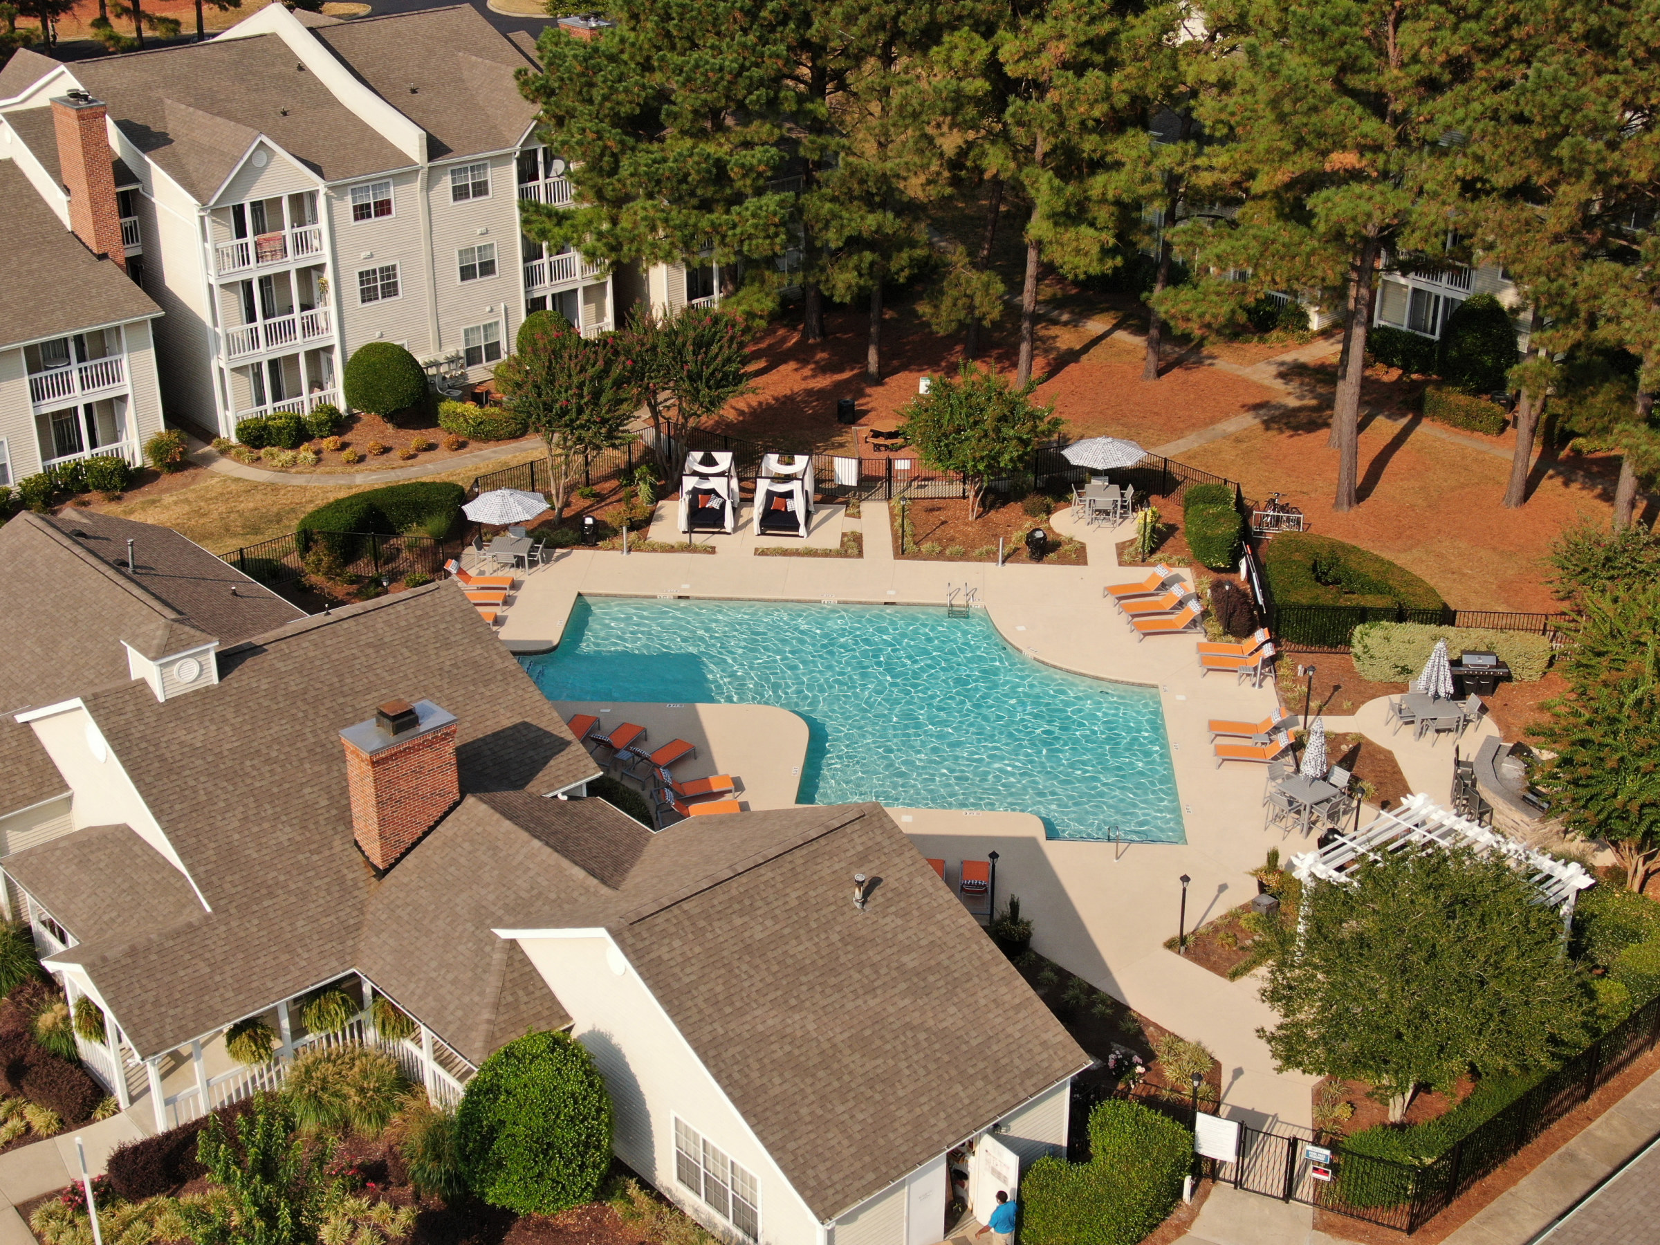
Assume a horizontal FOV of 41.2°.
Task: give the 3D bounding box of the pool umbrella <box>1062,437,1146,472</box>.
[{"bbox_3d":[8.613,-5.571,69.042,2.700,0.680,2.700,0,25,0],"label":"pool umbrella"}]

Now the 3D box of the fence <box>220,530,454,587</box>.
[{"bbox_3d":[-15.216,-1.838,67.484,6.700,1.450,1.600,-6,24,-12],"label":"fence"}]

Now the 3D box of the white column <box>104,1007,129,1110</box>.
[{"bbox_3d":[-14.170,8.706,43.912,0.160,2.350,0.160,-21,33,-37],"label":"white column"}]

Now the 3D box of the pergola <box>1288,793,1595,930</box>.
[{"bbox_3d":[12.792,6.153,46.553,4.800,2.750,4.800,-20,32,-36],"label":"pergola"}]

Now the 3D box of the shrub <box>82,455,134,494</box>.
[{"bbox_3d":[-24.150,-4.952,73.806,1.380,1.150,1.420,22,33,38],"label":"shrub"}]

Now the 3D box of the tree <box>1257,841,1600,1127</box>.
[{"bbox_3d":[10.918,7.114,41.199,6.000,5.300,5.900,0,23,0],"label":"tree"}]

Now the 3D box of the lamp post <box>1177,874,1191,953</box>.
[{"bbox_3d":[7.621,6.247,47.305,0.260,1.950,0.260,0,25,0],"label":"lamp post"}]

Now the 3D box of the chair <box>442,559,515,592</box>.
[{"bbox_3d":[-10.564,-1.349,66.577,1.970,0.900,0.690,2,26,4],"label":"chair"}]

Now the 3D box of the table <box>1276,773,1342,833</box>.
[{"bbox_3d":[11.476,4.413,53.012,1.060,0.950,1.060,-15,27,-31],"label":"table"}]

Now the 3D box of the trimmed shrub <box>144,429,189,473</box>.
[{"bbox_3d":[-21.747,-5.557,72.252,1.450,1.400,1.450,0,25,0],"label":"trimmed shrub"}]

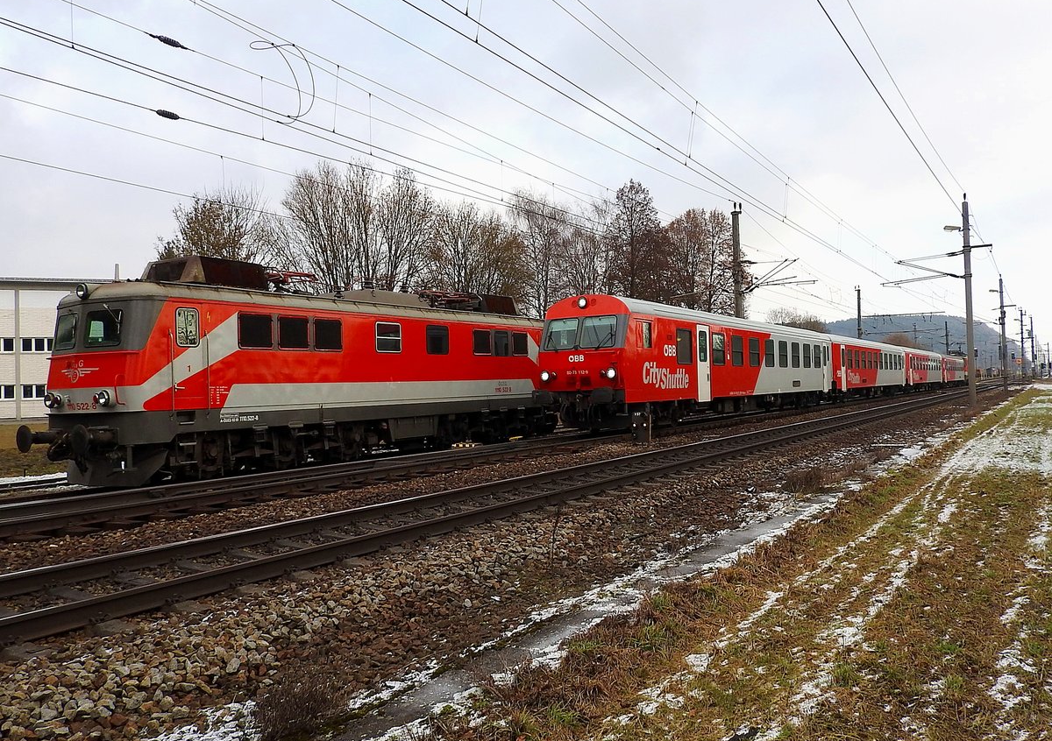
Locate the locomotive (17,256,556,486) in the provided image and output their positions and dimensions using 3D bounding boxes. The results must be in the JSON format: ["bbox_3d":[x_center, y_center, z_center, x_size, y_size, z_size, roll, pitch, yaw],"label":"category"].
[{"bbox_3d":[-4.240,0.034,21.110,2.950,4.700,17.500,-2,-2,36],"label":"locomotive"}]

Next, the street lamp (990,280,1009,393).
[{"bbox_3d":[41.654,-3.115,64.000,1.200,10.000,0.400,-2,-2,36],"label":"street lamp"}]

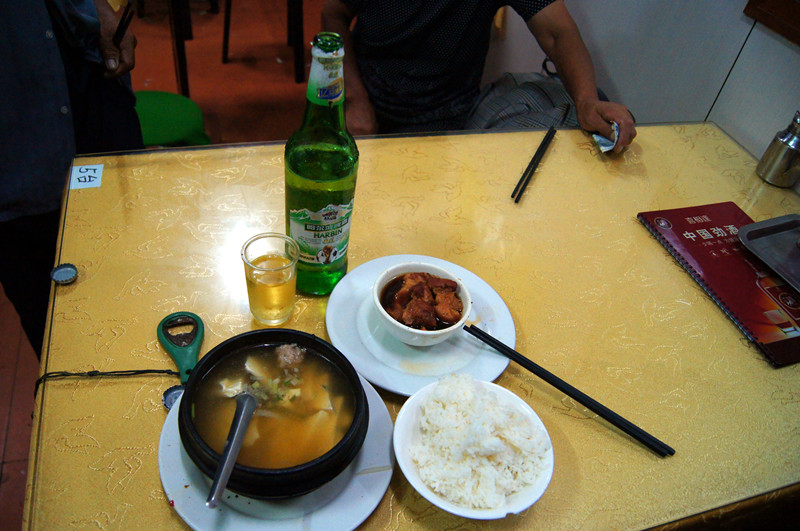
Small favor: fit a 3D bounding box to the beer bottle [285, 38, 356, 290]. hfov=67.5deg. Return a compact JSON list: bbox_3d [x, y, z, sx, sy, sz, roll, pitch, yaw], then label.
[{"bbox_3d":[-0.081,-0.094,0.625,0.073,0.292,0.073,-4,44,-14],"label":"beer bottle"}]

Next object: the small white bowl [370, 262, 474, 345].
[{"bbox_3d":[0.021,0.050,0.654,0.104,0.050,0.104,5,42,-5],"label":"small white bowl"}]

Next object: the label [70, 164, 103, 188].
[{"bbox_3d":[-0.425,-0.121,0.814,0.040,0.001,0.054,-6,44,-16],"label":"label"}]

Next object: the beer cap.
[{"bbox_3d":[-0.376,0.010,0.672,0.030,0.007,0.030,5,42,-5],"label":"beer cap"}]

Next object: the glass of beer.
[{"bbox_3d":[-0.138,0.018,0.645,0.059,0.088,0.059,-2,43,-12],"label":"glass of beer"}]

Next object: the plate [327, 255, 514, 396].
[{"bbox_3d":[0.024,0.066,0.669,0.208,0.024,0.208,5,42,-5],"label":"plate"}]

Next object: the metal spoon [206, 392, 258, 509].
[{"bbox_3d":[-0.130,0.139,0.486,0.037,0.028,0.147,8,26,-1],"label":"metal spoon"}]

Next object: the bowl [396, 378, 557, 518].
[{"bbox_3d":[0.062,0.169,0.533,0.140,0.064,0.140,5,42,-5],"label":"bowl"}]

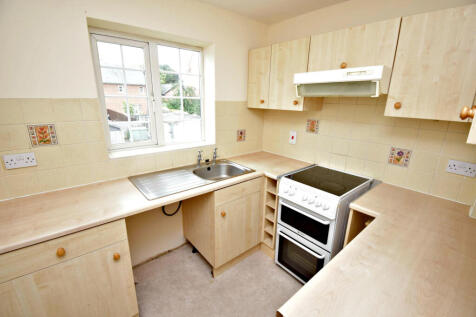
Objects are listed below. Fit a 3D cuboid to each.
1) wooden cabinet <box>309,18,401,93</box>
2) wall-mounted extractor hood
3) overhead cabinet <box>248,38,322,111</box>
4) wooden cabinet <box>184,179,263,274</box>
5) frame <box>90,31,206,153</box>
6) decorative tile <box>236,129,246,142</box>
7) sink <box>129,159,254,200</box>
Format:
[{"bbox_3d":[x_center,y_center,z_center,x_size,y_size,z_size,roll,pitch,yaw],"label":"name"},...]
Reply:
[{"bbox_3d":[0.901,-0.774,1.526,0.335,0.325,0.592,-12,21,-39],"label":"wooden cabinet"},{"bbox_3d":[0.831,-0.567,1.533,0.500,0.180,0.600,-12,21,-39],"label":"wall-mounted extractor hood"},{"bbox_3d":[0.479,-0.803,2.036,0.333,0.588,0.715,-12,21,-39],"label":"overhead cabinet"},{"bbox_3d":[-0.159,0.554,2.017,0.557,0.865,0.590,-12,21,-39],"label":"wooden cabinet"},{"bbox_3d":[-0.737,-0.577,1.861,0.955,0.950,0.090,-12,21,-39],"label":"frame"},{"bbox_3d":[0.046,-0.267,2.353,0.141,0.144,0.010,-12,21,-39],"label":"decorative tile"},{"bbox_3d":[-0.364,0.211,1.769,0.957,0.155,0.492,-12,21,-39],"label":"sink"}]

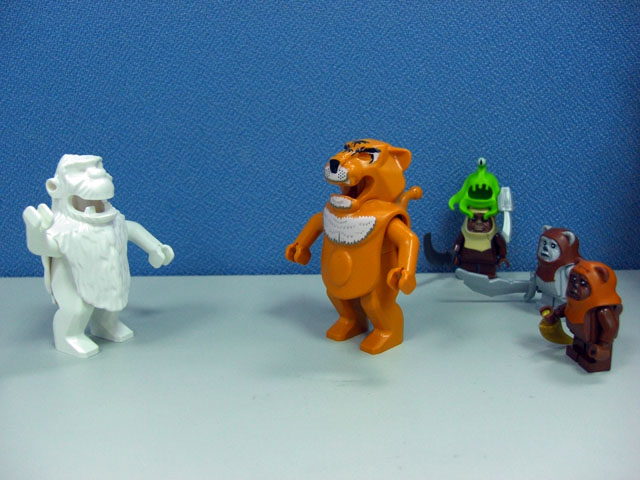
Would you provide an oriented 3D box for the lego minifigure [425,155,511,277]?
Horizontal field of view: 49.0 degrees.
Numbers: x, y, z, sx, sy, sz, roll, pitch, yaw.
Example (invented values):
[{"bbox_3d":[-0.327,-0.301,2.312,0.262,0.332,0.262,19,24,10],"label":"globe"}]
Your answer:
[{"bbox_3d":[0.070,-0.009,0.327,0.042,0.057,0.019,0,14,1],"label":"lego minifigure"}]

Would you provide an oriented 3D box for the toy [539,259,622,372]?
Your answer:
[{"bbox_3d":[0.090,0.025,0.237,0.021,0.036,0.026,-3,15,-12],"label":"toy"}]

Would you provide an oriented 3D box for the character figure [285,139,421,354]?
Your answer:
[{"bbox_3d":[0.019,0.001,0.254,0.058,0.074,0.046,13,20,42],"label":"character figure"}]

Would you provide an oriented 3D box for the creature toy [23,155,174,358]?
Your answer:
[{"bbox_3d":[-0.080,0.004,0.251,0.033,0.070,0.059,8,17,30],"label":"creature toy"}]

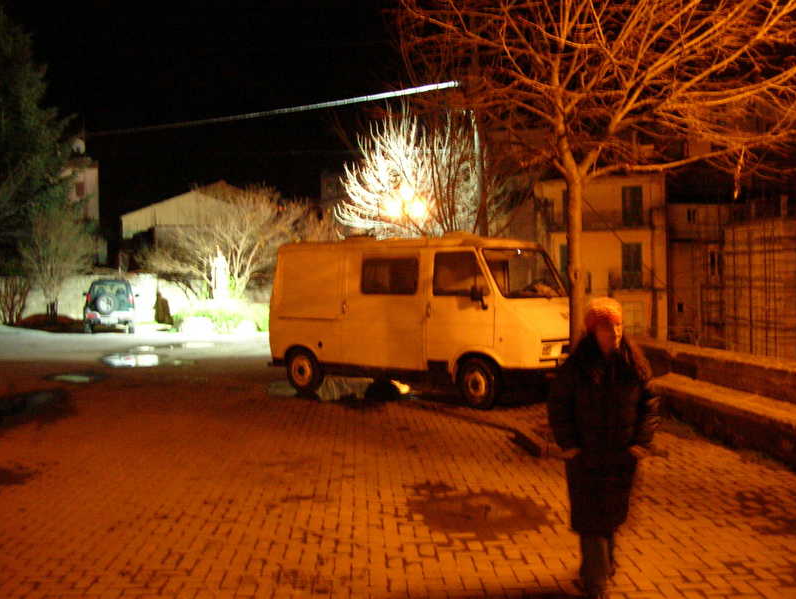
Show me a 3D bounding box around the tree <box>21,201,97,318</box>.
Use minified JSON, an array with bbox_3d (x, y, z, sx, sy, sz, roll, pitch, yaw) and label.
[{"bbox_3d":[-13.200,-1.500,32.200,2.900,4.650,2.800,0,1,0],"label":"tree"}]

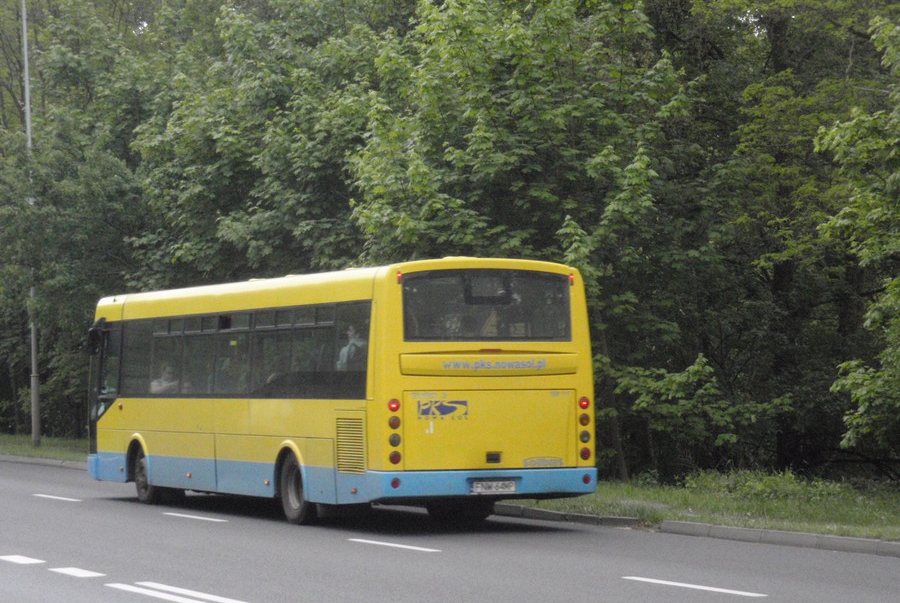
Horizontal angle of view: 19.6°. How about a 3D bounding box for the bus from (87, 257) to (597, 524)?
[{"bbox_3d":[-1.692,1.095,31.394,2.520,2.843,10.272,0,-2,-25],"label":"bus"}]

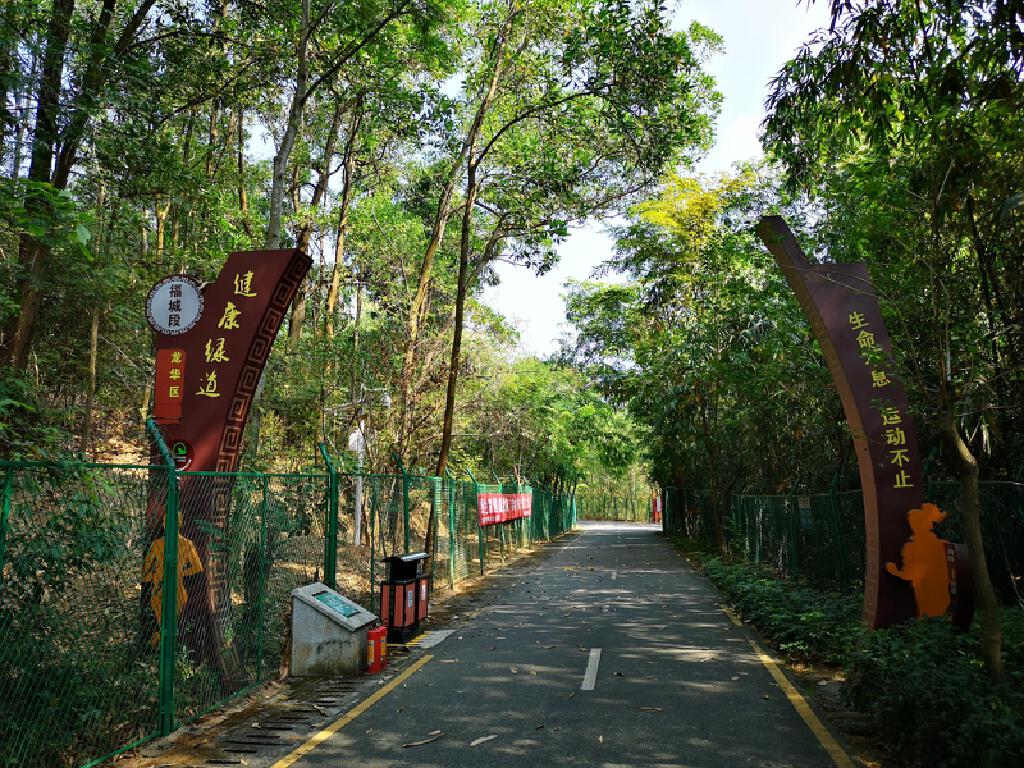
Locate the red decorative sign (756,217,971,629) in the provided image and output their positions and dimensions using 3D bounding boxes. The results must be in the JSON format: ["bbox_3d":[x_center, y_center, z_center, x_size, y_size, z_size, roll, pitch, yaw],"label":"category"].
[{"bbox_3d":[4.192,0.448,9.666,2.074,5.003,0.470,-1,-8,5],"label":"red decorative sign"}]

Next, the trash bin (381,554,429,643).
[{"bbox_3d":[-1.282,2.519,9.566,0.330,0.970,0.960,-1,-8,9],"label":"trash bin"}]

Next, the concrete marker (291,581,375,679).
[{"bbox_3d":[-1.705,2.384,7.779,0.610,0.760,0.700,-1,-8,8],"label":"concrete marker"}]

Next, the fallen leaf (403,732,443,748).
[{"bbox_3d":[-0.617,2.442,5.522,0.080,0.035,0.378,-8,-11,44],"label":"fallen leaf"}]

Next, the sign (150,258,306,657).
[{"bbox_3d":[-3.008,0.709,8.409,1.682,4.248,0.460,-1,-8,6],"label":"sign"}]

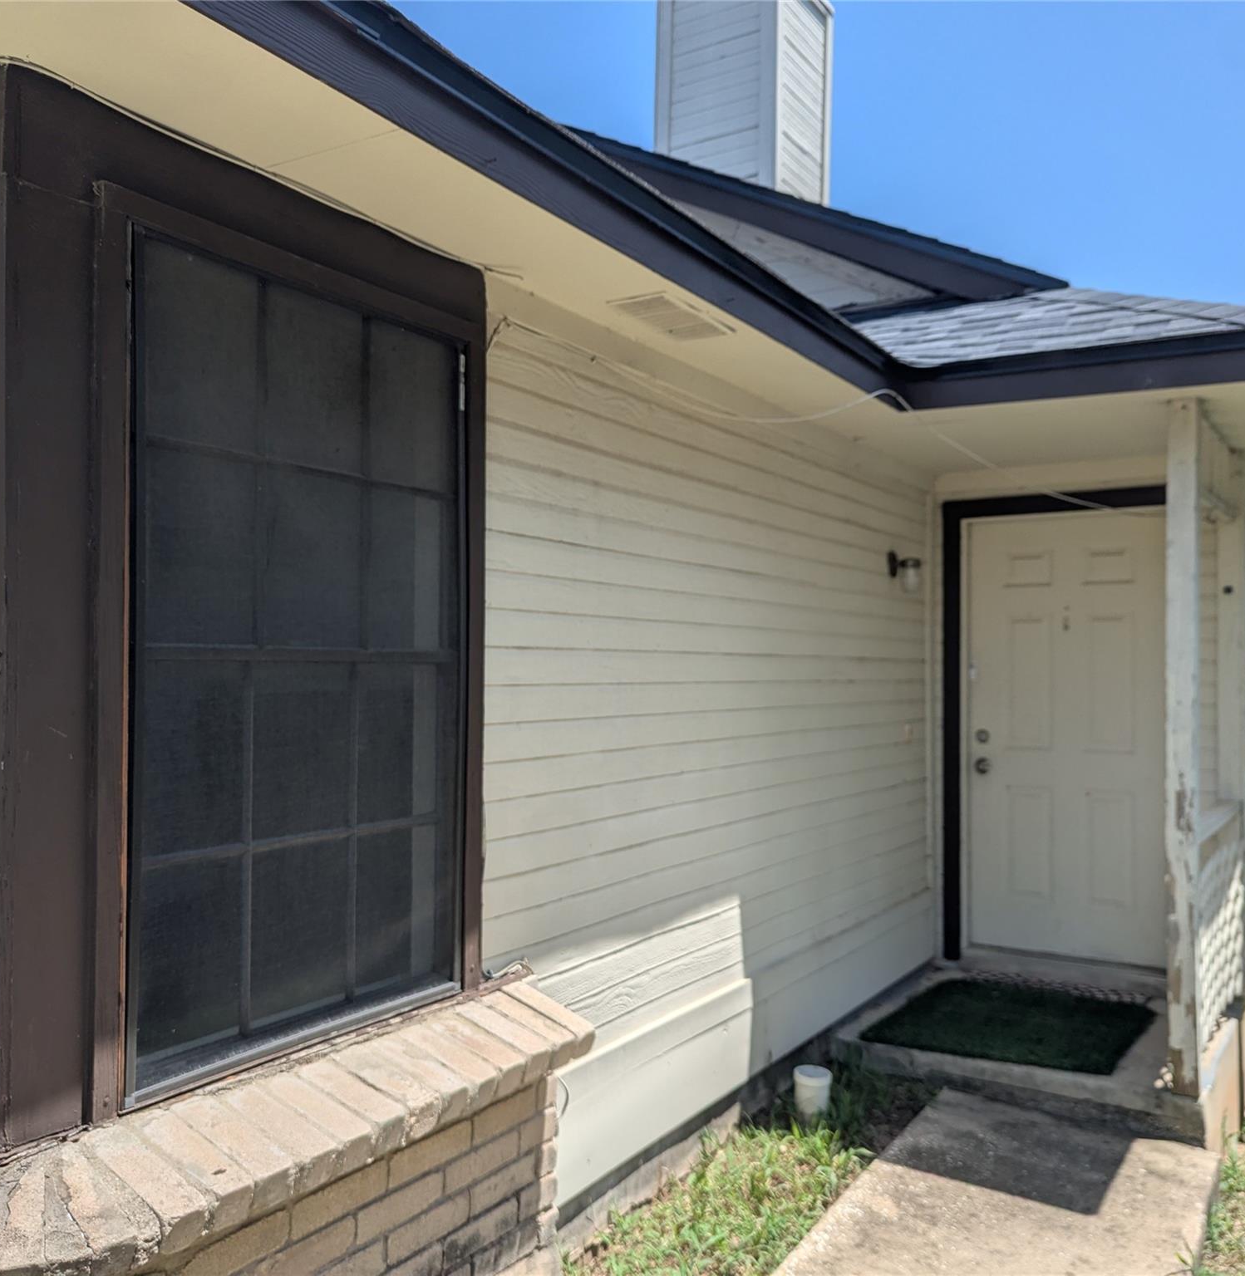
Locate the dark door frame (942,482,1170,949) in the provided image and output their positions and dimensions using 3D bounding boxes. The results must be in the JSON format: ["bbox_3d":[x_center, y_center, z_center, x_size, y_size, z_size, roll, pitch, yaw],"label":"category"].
[{"bbox_3d":[2.016,0.437,5.348,1.090,2.180,0.110,-1,-2,33],"label":"dark door frame"}]

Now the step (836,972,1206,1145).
[{"bbox_3d":[1.695,1.613,4.705,1.270,0.150,1.270,-1,-2,33],"label":"step"}]

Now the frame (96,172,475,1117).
[{"bbox_3d":[-0.625,0.021,2.372,0.080,1.540,1.000,-1,-2,33],"label":"frame"}]

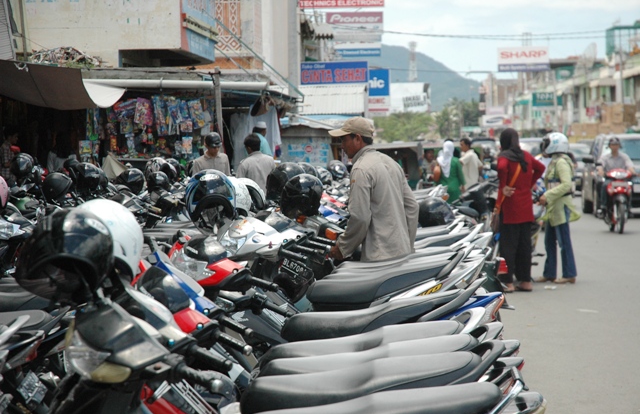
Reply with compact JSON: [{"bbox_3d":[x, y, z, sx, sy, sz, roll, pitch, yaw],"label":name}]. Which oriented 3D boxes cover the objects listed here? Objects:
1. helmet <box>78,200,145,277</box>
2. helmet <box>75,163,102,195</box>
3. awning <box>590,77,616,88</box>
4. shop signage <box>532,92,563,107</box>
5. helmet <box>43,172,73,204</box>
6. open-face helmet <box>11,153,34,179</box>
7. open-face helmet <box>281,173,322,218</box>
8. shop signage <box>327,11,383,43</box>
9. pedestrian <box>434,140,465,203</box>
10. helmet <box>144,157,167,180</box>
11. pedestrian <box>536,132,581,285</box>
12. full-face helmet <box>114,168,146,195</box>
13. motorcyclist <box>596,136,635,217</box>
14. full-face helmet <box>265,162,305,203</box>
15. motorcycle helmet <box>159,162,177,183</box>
[{"bbox_3d":[-0.743,0.119,6.600,0.260,0.280,0.320,-1,2,-24],"label":"helmet"},{"bbox_3d":[-2.154,-0.266,17.400,0.260,0.280,0.310,-2,2,-15],"label":"helmet"},{"bbox_3d":[17.476,-7.674,115.000,1.100,0.700,4.000,-1,2,2],"label":"awning"},{"bbox_3d":[17.682,-8.355,145.000,2.400,1.100,0.150,0,2,9],"label":"shop signage"},{"bbox_3d":[-2.322,-0.165,16.500,0.300,0.280,0.260,0,2,30],"label":"helmet"},{"bbox_3d":[-3.314,-0.468,20.800,0.250,0.255,0.300,-1,2,12],"label":"open-face helmet"},{"bbox_3d":[-0.119,-0.068,12.100,0.260,0.275,0.310,0,2,18],"label":"open-face helmet"},{"bbox_3d":[1.110,-5.805,60.000,1.800,1.000,0.150,-1,2,4],"label":"shop signage"},{"bbox_3d":[2.048,-0.277,29.500,0.460,1.540,0.380,-1,2,-21],"label":"pedestrian"},{"bbox_3d":[-1.878,-0.432,21.500,0.260,0.270,0.310,-2,2,-30],"label":"helmet"},{"bbox_3d":[2.557,0.011,20.000,0.500,1.600,0.460,0,2,6],"label":"pedestrian"},{"bbox_3d":[-1.727,-0.228,17.000,0.260,0.260,0.310,1,3,30],"label":"full-face helmet"},{"bbox_3d":[4.693,-0.484,29.600,0.620,1.280,0.780,-1,2,4],"label":"motorcyclist"},{"bbox_3d":[-0.248,-0.173,13.200,0.260,0.270,0.320,1,3,30],"label":"full-face helmet"},{"bbox_3d":[-1.568,-0.346,19.000,0.260,0.260,0.310,-1,2,-24],"label":"motorcycle helmet"}]

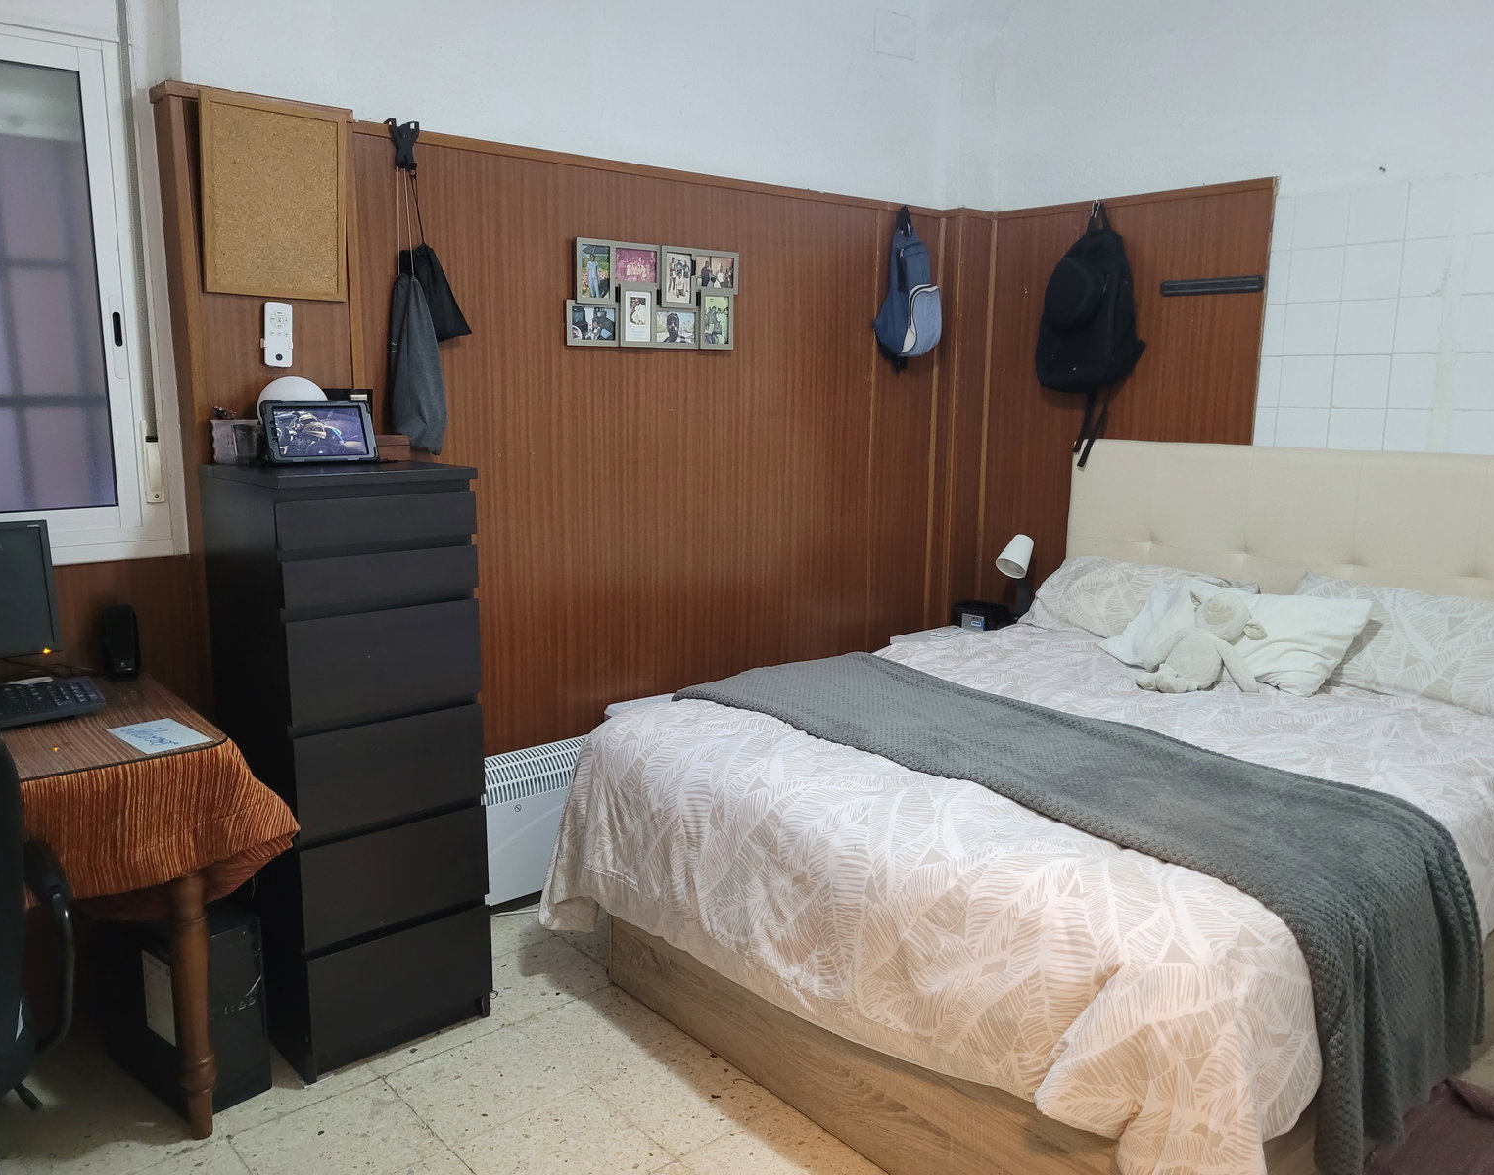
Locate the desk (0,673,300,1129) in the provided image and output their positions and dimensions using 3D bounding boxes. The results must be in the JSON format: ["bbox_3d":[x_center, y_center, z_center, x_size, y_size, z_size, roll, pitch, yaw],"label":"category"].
[{"bbox_3d":[-1.513,0.659,2.126,1.060,0.760,0.700,-8,12,-40],"label":"desk"}]

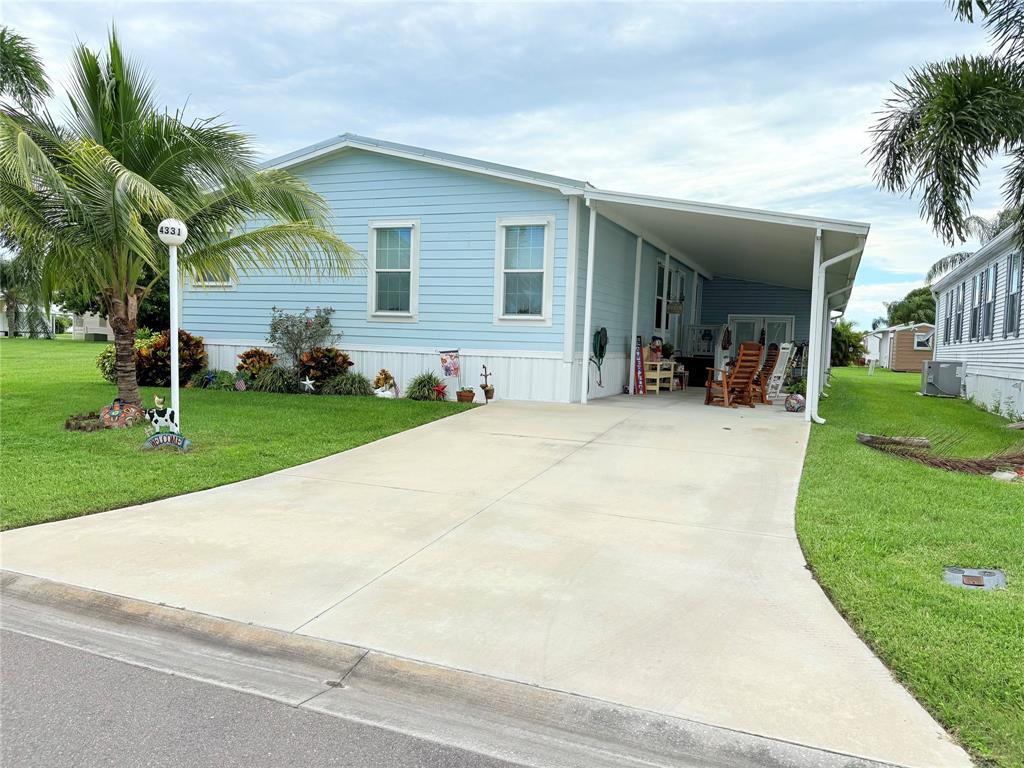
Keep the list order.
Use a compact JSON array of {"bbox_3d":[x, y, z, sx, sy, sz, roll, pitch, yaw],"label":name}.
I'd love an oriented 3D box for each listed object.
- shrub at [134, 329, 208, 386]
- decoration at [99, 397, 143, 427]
[{"bbox_3d":[-6.530,-0.508,14.750,1.350,1.080,1.250,3,3,22],"label":"shrub"},{"bbox_3d":[-4.697,0.343,9.250,0.500,0.340,0.420,1,3,-19],"label":"decoration"}]

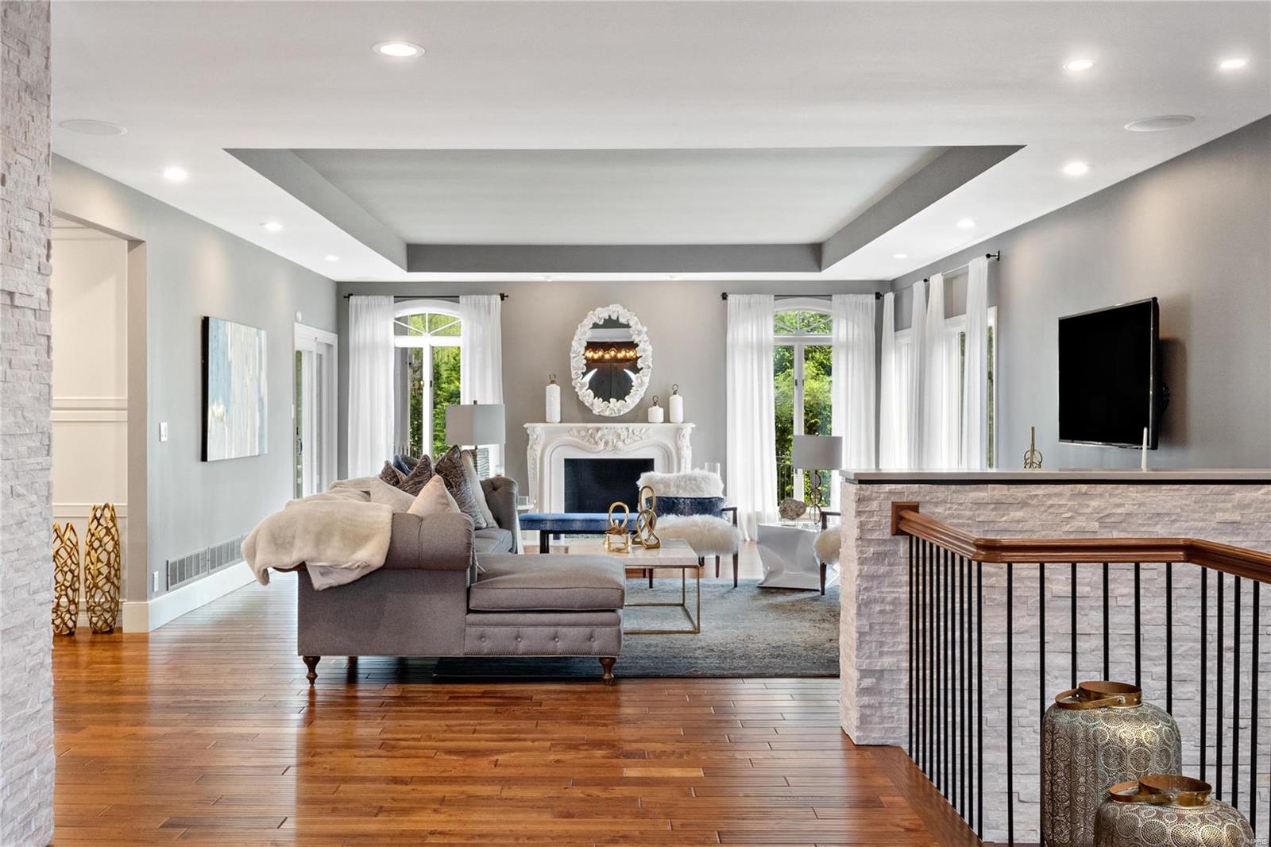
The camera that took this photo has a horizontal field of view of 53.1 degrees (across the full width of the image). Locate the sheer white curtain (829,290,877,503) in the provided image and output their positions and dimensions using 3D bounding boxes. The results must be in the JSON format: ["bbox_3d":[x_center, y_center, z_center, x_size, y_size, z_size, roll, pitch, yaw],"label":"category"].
[{"bbox_3d":[2.180,-0.052,12.691,0.455,2.467,0.121,0,1,-1],"label":"sheer white curtain"}]

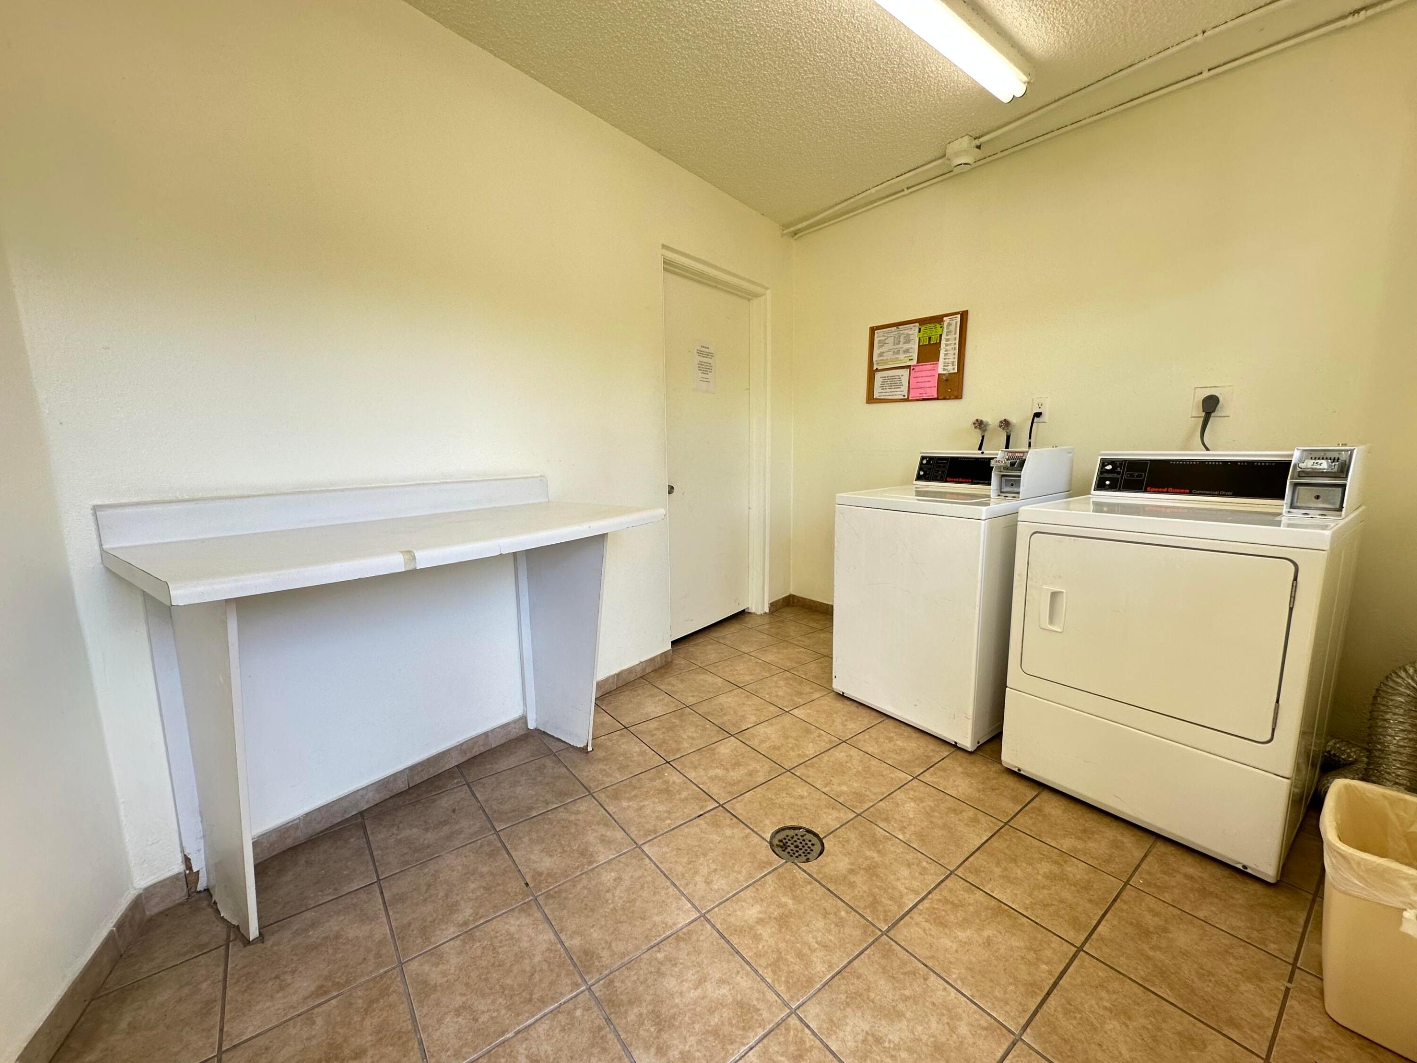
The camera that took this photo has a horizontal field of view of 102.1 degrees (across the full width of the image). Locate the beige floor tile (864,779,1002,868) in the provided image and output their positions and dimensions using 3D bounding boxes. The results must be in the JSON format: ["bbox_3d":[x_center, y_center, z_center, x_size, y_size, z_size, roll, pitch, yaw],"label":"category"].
[{"bbox_3d":[0.680,0.880,1.743,0.298,0.010,0.298,-7,11,-37],"label":"beige floor tile"}]

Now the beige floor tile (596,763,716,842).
[{"bbox_3d":[-0.174,0.884,1.875,0.302,0.010,0.302,-8,12,-37],"label":"beige floor tile"}]

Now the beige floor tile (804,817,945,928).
[{"bbox_3d":[0.443,0.919,1.568,0.300,0.010,0.300,-7,12,-37],"label":"beige floor tile"}]

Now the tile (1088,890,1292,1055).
[{"bbox_3d":[1.068,0.961,1.284,0.302,0.010,0.302,-8,12,-37],"label":"tile"}]

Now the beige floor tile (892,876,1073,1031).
[{"bbox_3d":[0.626,0.949,1.322,0.298,0.010,0.298,-7,11,-37],"label":"beige floor tile"}]

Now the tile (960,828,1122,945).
[{"bbox_3d":[0.879,0.924,1.525,0.302,0.010,0.302,-8,12,-37],"label":"tile"}]

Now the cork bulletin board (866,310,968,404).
[{"bbox_3d":[1.105,-0.914,3.079,0.018,0.430,0.585,-7,11,-37],"label":"cork bulletin board"}]

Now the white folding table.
[{"bbox_3d":[-0.753,0.388,1.657,0.622,1.009,1.219,6,11,36],"label":"white folding table"}]

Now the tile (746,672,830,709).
[{"bbox_3d":[0.367,0.745,2.673,0.302,0.010,0.302,-8,12,-37],"label":"tile"}]

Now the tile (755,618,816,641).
[{"bbox_3d":[0.475,0.603,3.526,0.302,0.010,0.302,-8,12,-37],"label":"tile"}]

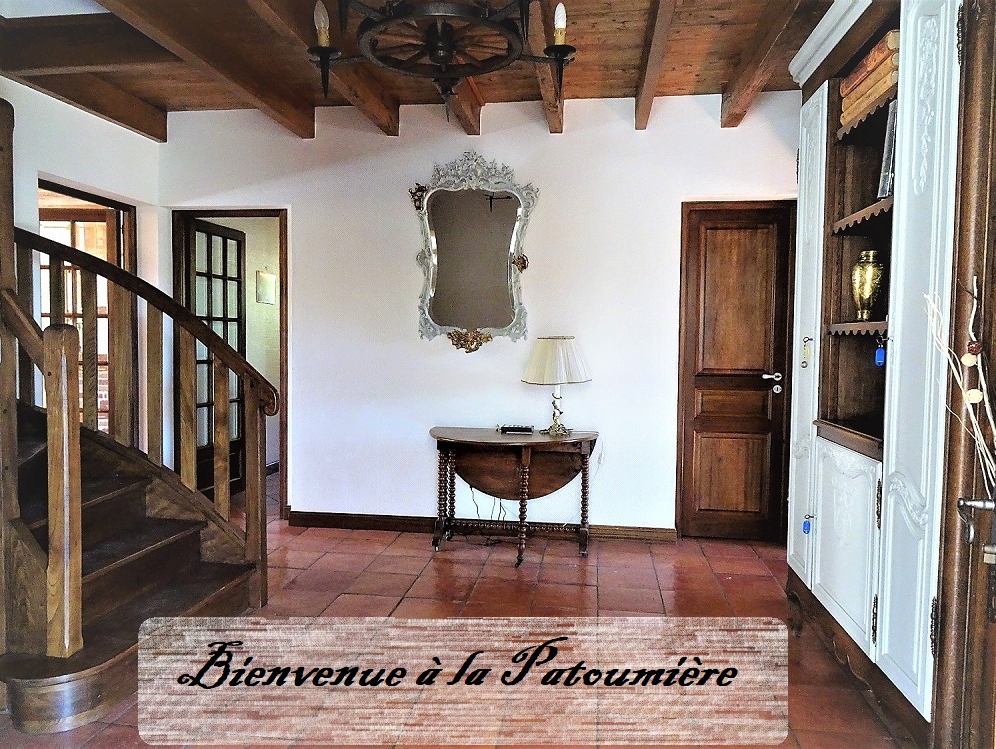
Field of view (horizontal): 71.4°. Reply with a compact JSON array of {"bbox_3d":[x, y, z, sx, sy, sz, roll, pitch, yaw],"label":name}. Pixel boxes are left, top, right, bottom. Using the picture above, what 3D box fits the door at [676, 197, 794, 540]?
[{"bbox_3d":[1.484,-0.005,4.327,0.700,2.114,0.080,1,3,8],"label":"door"}]

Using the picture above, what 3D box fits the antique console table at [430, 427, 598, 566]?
[{"bbox_3d":[0.058,0.702,4.030,1.016,0.695,0.593,1,3,8],"label":"antique console table"}]

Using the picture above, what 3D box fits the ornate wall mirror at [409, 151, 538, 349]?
[{"bbox_3d":[-0.154,-0.758,4.320,0.809,1.241,0.085,1,3,8],"label":"ornate wall mirror"}]

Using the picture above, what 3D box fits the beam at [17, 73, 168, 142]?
[{"bbox_3d":[-2.314,-1.613,4.030,0.066,0.198,1.179,1,3,8],"label":"beam"}]

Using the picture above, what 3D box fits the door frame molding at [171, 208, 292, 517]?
[{"bbox_3d":[-1.825,-0.069,4.791,0.872,2.118,0.090,1,3,8],"label":"door frame molding"}]

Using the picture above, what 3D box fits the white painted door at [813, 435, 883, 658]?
[{"bbox_3d":[1.214,0.557,2.407,0.035,0.609,0.622,1,3,8],"label":"white painted door"}]

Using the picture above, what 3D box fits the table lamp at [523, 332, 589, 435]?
[{"bbox_3d":[0.339,0.067,4.000,0.397,0.583,0.397,1,3,8],"label":"table lamp"}]

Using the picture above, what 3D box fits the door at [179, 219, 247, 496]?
[{"bbox_3d":[-2.095,-0.074,5.195,0.045,2.060,0.716,1,3,8],"label":"door"}]

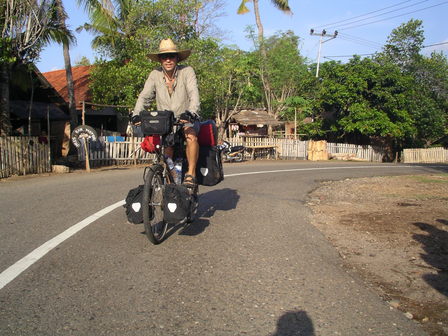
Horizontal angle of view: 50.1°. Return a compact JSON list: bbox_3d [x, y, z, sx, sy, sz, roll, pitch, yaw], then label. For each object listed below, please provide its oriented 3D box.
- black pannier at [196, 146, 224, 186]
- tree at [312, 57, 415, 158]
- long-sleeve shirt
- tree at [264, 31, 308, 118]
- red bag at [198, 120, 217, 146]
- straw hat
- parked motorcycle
[{"bbox_3d":[-0.142,-0.016,5.050,0.200,0.420,0.300,1,3,15],"label":"black pannier"},{"bbox_3d":[7.282,-3.002,25.000,5.100,5.200,4.800,0,3,0],"label":"tree"},{"bbox_3d":[-0.552,-0.696,4.600,0.620,0.560,0.460,0,3,7],"label":"long-sleeve shirt"},{"bbox_3d":[3.785,-4.481,29.000,2.800,7.300,2.800,0,3,0],"label":"tree"},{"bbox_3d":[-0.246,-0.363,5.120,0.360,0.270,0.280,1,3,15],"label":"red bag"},{"bbox_3d":[-0.518,-1.107,4.550,0.400,0.180,0.420,-5,3,0],"label":"straw hat"},{"bbox_3d":[0.256,-0.768,22.300,1.850,1.050,0.700,-2,4,-37],"label":"parked motorcycle"}]

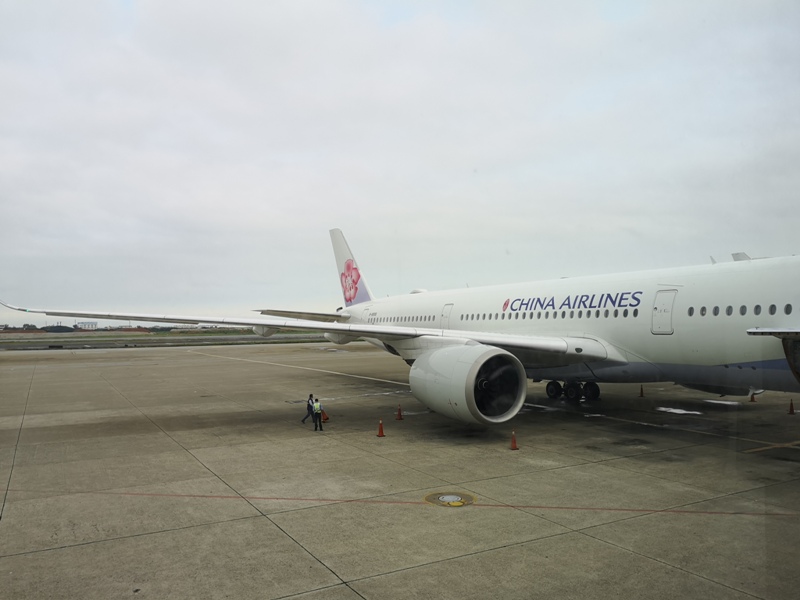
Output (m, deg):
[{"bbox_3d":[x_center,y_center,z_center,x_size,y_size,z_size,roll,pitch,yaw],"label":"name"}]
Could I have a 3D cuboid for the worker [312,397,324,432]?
[{"bbox_3d":[-4.331,6.135,33.200,0.570,1.700,0.360,0,-3,10],"label":"worker"}]

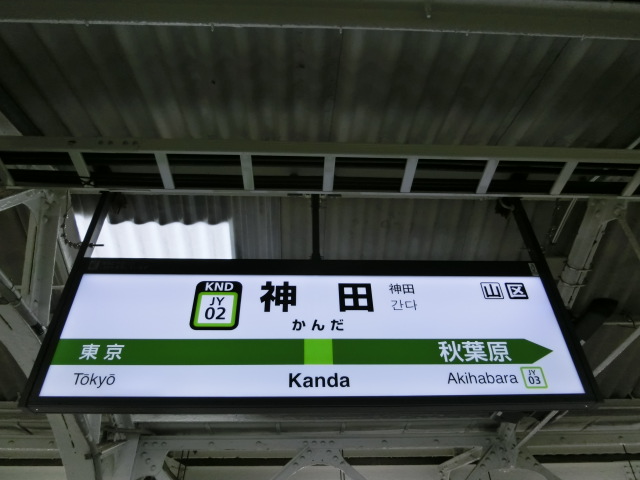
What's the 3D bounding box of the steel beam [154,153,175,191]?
[{"bbox_3d":[-0.575,-0.264,1.732,0.041,0.030,0.179,1,-39,-3],"label":"steel beam"}]

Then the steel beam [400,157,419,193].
[{"bbox_3d":[0.339,-0.255,1.776,0.041,0.030,0.179,1,-39,-3],"label":"steel beam"}]

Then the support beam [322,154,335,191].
[{"bbox_3d":[0.034,-0.258,1.761,0.041,0.030,0.179,1,-39,-3],"label":"support beam"}]

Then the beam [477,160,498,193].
[{"bbox_3d":[0.644,-0.252,1.790,0.041,0.030,0.179,1,-39,-3],"label":"beam"}]

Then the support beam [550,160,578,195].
[{"bbox_3d":[0.948,-0.249,1.805,0.041,0.030,0.179,1,-39,-3],"label":"support beam"}]

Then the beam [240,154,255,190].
[{"bbox_3d":[-0.270,-0.261,1.747,0.041,0.030,0.179,1,-39,-3],"label":"beam"}]

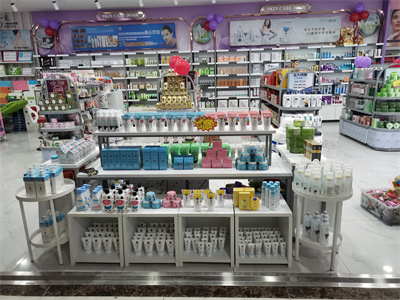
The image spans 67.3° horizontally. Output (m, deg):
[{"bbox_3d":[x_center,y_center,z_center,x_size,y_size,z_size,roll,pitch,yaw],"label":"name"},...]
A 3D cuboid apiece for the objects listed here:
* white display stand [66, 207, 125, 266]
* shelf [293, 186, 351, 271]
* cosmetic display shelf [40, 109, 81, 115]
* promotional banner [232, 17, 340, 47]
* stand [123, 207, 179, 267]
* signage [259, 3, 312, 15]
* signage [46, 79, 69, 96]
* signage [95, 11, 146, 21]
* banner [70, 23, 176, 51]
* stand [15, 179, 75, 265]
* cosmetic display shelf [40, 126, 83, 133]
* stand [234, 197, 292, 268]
[{"bbox_3d":[-0.736,0.609,2.345,0.395,0.419,0.382,-1,14,3],"label":"white display stand"},{"bbox_3d":[0.924,0.558,2.320,0.420,0.600,0.420,-1,13,3],"label":"shelf"},{"bbox_3d":[-2.361,-0.647,5.123,0.660,0.060,0.320,-2,13,-3],"label":"cosmetic display shelf"},{"bbox_3d":[2.543,-3.524,8.943,3.240,0.690,0.060,-1,13,3],"label":"promotional banner"},{"bbox_3d":[-0.356,0.641,2.471,0.415,0.430,0.410,-1,13,3],"label":"stand"},{"bbox_3d":[2.496,-4.090,8.720,1.460,0.280,0.100,-1,13,3],"label":"signage"},{"bbox_3d":[-2.173,-0.944,4.612,0.327,0.271,0.027,-1,14,3],"label":"signage"},{"bbox_3d":[-2.111,-3.602,8.085,1.356,0.232,0.107,-1,14,3],"label":"signage"},{"bbox_3d":[-2.105,-3.109,8.317,2.934,0.654,0.054,-1,14,3],"label":"banner"},{"bbox_3d":[-1.152,0.554,2.327,0.402,0.557,0.402,-1,14,3],"label":"stand"},{"bbox_3d":[-2.345,-0.365,5.137,0.710,0.060,0.320,-2,13,-3],"label":"cosmetic display shelf"},{"bbox_3d":[0.452,0.592,2.283,0.399,0.419,0.382,-1,14,3],"label":"stand"}]

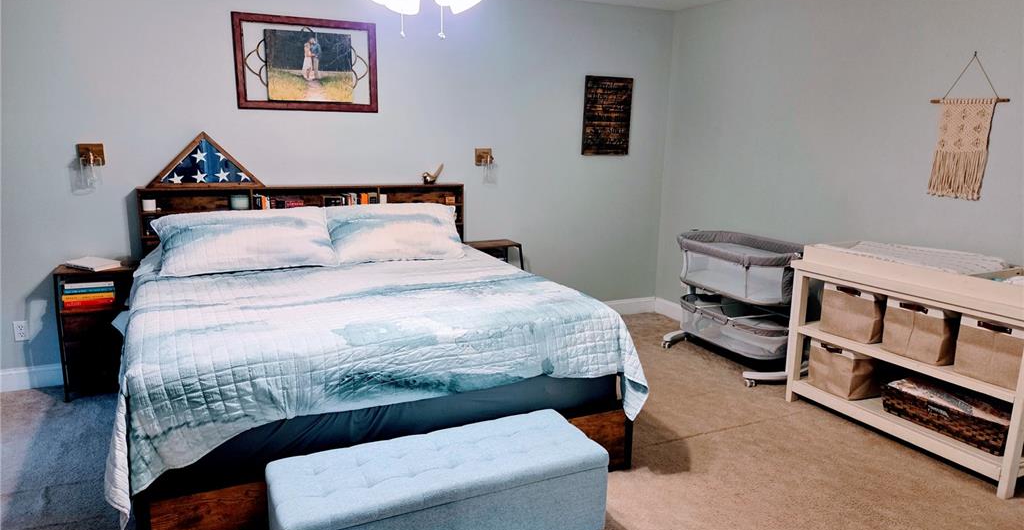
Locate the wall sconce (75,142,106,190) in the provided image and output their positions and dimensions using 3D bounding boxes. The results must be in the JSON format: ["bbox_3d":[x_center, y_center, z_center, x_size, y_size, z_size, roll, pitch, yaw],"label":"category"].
[{"bbox_3d":[-2.299,-0.536,3.729,0.119,0.240,0.162,-4,13,-26],"label":"wall sconce"}]

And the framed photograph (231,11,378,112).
[{"bbox_3d":[-1.246,-1.227,4.187,0.846,0.548,0.025,-4,13,-26],"label":"framed photograph"}]

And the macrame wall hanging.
[{"bbox_3d":[2.274,-0.699,3.434,0.030,0.717,0.377,-4,13,-26],"label":"macrame wall hanging"}]

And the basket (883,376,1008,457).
[{"bbox_3d":[2.183,0.720,3.327,0.320,0.143,0.595,-4,13,-26],"label":"basket"}]

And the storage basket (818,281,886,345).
[{"bbox_3d":[1.928,0.246,3.679,0.350,0.260,0.300,-4,13,-26],"label":"storage basket"}]

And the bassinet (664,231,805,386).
[{"bbox_3d":[1.480,0.246,4.532,0.500,0.840,0.940,-4,13,-26],"label":"bassinet"}]

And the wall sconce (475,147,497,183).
[{"bbox_3d":[-0.166,-0.696,4.745,0.130,0.230,0.155,-4,13,-26],"label":"wall sconce"}]

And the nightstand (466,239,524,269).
[{"bbox_3d":[-0.158,0.199,4.891,0.371,0.716,0.267,-4,13,-26],"label":"nightstand"}]

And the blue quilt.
[{"bbox_3d":[-0.754,0.364,3.438,2.140,0.510,2.000,-4,13,-26],"label":"blue quilt"}]

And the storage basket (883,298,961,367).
[{"bbox_3d":[2.089,0.311,3.366,0.350,0.262,0.285,-4,13,-26],"label":"storage basket"}]

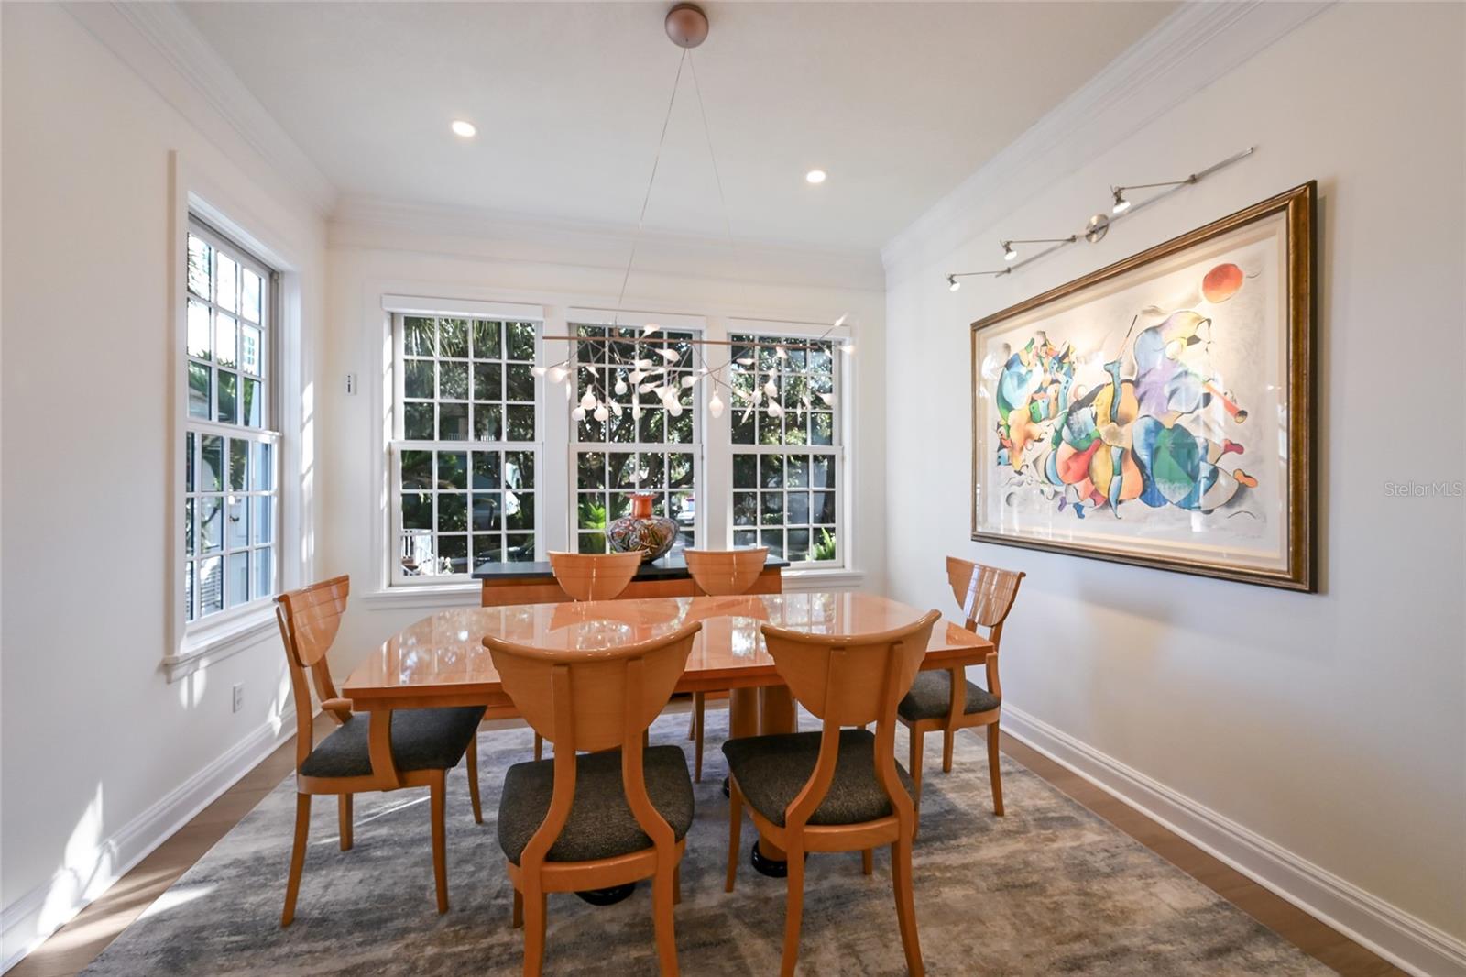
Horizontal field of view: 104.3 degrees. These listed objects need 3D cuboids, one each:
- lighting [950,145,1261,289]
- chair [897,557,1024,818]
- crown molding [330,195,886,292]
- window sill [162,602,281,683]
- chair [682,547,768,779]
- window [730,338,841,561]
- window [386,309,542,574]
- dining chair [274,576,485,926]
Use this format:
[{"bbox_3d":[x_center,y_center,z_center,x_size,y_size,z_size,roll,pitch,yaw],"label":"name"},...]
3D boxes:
[{"bbox_3d":[1.391,-1.063,2.362,0.300,0.147,1.243,0,0,-13],"label":"lighting"},{"bbox_3d":[0.786,0.785,2.316,0.548,0.950,0.542,0,0,-13],"label":"chair"},{"bbox_3d":[-0.605,-1.563,3.688,3.570,0.261,0.102,0,0,-13],"label":"crown molding"},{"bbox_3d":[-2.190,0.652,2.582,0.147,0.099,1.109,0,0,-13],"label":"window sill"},{"bbox_3d":[0.009,0.785,2.729,0.497,0.950,0.548,0,0,-13],"label":"chair"},{"bbox_3d":[0.383,-0.260,4.081,0.848,1.670,0.115,0,0,-13],"label":"window"},{"bbox_3d":[-1.676,-0.236,3.601,0.867,1.677,0.115,0,0,-13],"label":"window"},{"bbox_3d":[-1.139,0.794,1.869,0.548,0.950,0.542,0,0,-13],"label":"dining chair"}]

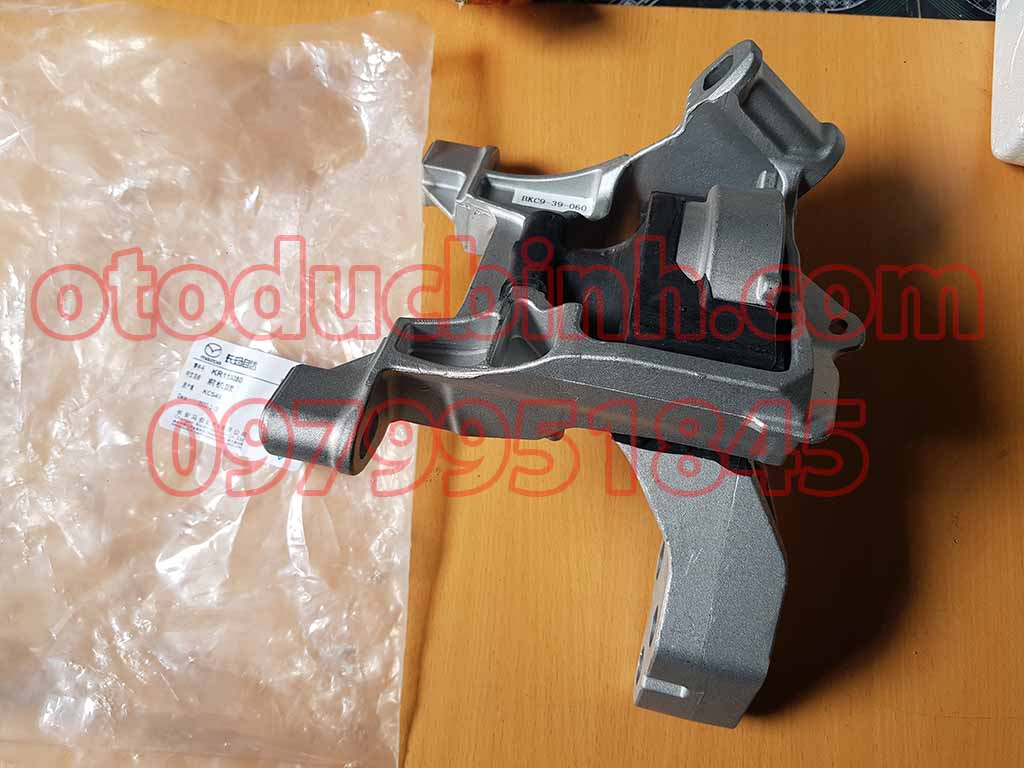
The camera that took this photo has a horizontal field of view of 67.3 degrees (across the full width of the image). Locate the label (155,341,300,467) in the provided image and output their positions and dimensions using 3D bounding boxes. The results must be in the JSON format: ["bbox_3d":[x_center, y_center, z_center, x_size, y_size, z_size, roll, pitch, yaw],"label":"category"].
[{"bbox_3d":[-0.138,0.010,0.404,0.080,0.002,0.050,17,80,3],"label":"label"}]

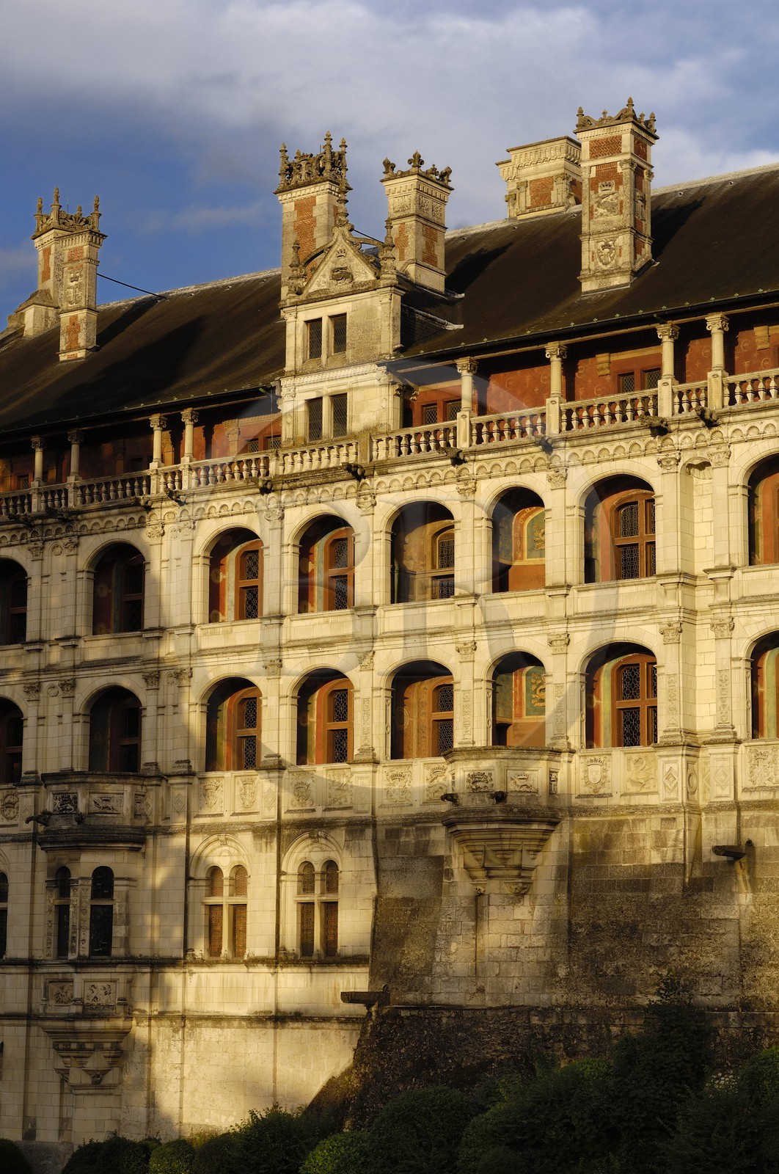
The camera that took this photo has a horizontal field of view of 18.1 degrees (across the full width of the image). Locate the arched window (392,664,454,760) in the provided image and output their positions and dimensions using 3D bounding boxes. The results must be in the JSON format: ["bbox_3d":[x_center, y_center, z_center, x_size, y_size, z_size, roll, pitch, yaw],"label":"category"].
[{"bbox_3d":[1.071,3.741,75.673,2.505,3.001,0.450,-6,-11,37],"label":"arched window"}]

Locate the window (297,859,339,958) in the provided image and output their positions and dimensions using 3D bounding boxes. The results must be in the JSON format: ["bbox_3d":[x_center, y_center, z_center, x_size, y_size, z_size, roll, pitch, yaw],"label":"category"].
[{"bbox_3d":[-2.248,10.165,77.185,1.480,3.070,0.300,-7,-12,35],"label":"window"}]

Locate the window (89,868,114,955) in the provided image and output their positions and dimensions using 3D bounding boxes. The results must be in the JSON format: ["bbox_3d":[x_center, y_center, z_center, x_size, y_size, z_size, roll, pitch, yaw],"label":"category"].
[{"bbox_3d":[-9.286,10.461,78.664,0.760,2.884,0.220,2,-10,-9],"label":"window"}]

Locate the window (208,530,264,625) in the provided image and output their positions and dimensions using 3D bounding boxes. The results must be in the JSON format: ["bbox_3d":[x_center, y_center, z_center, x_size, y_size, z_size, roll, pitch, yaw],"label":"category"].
[{"bbox_3d":[-5.022,-0.347,80.551,2.557,3.127,0.400,-7,-12,36],"label":"window"}]

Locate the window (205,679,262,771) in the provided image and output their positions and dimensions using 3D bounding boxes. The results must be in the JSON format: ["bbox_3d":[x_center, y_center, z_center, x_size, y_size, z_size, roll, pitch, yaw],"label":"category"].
[{"bbox_3d":[-5.047,4.525,79.750,2.572,3.002,0.400,-7,-12,36],"label":"window"}]

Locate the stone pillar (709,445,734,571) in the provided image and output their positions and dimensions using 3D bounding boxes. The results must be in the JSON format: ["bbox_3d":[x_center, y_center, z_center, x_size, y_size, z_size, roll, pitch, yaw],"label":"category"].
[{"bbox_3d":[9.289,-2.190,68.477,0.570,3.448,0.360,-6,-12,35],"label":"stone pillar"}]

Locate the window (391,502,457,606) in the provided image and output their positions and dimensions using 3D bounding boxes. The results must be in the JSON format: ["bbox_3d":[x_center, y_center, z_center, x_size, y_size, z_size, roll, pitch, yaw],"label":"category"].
[{"bbox_3d":[1.123,-1.167,76.424,2.631,3.048,0.450,-6,-11,37],"label":"window"}]

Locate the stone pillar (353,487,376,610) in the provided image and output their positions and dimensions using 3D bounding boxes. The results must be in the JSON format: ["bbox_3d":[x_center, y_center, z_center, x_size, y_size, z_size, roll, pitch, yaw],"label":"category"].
[{"bbox_3d":[-0.798,-1.220,77.369,0.657,3.806,0.350,-7,-12,36],"label":"stone pillar"}]

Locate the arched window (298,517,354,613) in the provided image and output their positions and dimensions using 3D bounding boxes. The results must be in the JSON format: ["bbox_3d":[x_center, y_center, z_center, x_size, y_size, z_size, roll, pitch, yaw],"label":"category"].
[{"bbox_3d":[-1.993,-0.659,78.347,2.463,3.100,0.400,-7,-12,36],"label":"arched window"}]

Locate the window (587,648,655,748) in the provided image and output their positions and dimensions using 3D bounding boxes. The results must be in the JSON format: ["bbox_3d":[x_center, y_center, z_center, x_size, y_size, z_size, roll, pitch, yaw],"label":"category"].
[{"bbox_3d":[6.818,3.119,71.272,2.518,2.977,0.450,-6,-11,37],"label":"window"}]

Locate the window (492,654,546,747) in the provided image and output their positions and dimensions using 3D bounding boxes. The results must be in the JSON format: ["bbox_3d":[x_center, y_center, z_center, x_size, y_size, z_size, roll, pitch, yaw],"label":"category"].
[{"bbox_3d":[3.929,3.418,73.250,2.060,2.813,0.400,-7,-12,36],"label":"window"}]

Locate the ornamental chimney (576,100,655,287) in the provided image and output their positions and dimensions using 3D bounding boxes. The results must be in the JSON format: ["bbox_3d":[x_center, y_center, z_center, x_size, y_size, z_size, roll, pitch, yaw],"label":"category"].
[{"bbox_3d":[6.955,-11.707,74.629,2.000,5.836,1.750,-6,-12,35],"label":"ornamental chimney"}]

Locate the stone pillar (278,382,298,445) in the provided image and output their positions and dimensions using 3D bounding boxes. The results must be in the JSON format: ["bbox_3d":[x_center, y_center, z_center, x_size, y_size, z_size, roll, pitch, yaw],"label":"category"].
[{"bbox_3d":[-3.370,-5.692,80.871,0.548,2.046,0.300,-6,-11,37],"label":"stone pillar"}]

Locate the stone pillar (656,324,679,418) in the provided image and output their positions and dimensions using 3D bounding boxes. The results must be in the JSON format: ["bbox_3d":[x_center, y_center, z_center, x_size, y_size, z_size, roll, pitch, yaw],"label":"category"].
[{"bbox_3d":[7.977,-6.142,70.176,0.490,2.744,0.490,-6,-12,35],"label":"stone pillar"}]

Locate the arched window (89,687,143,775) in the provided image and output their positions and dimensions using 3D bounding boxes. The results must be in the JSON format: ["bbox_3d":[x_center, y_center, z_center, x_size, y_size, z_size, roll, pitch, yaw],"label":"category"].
[{"bbox_3d":[-9.336,4.930,83.352,2.200,2.770,0.500,-7,-12,35],"label":"arched window"}]

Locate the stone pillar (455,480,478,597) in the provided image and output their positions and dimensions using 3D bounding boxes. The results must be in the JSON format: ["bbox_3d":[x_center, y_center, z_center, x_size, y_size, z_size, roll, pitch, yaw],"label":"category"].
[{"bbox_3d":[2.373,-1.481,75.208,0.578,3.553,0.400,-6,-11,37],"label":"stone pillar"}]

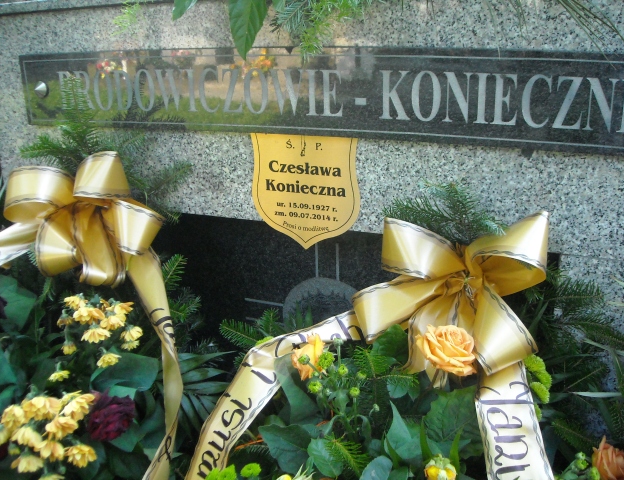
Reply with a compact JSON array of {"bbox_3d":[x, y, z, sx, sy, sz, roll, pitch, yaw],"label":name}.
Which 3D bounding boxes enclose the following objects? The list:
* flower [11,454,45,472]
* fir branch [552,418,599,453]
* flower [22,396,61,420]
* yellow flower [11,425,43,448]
[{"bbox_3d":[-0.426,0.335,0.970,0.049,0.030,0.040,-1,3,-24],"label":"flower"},{"bbox_3d":[0.354,0.263,0.870,0.062,0.049,0.045,6,17,22],"label":"fir branch"},{"bbox_3d":[-0.389,0.242,0.930,0.053,0.036,0.047,-7,17,-24],"label":"flower"},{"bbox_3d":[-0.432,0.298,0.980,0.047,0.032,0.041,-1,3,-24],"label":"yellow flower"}]

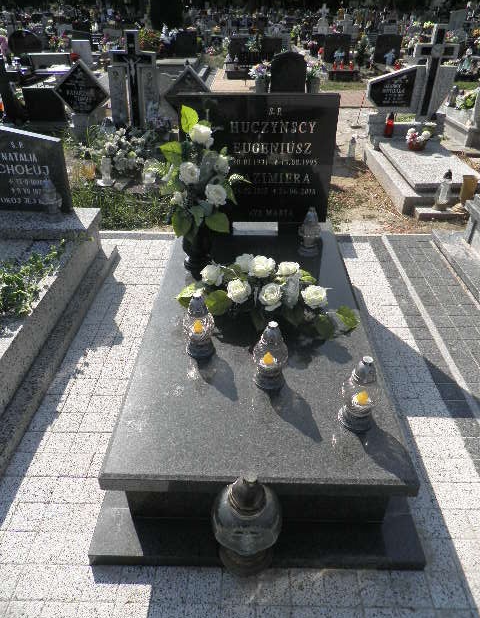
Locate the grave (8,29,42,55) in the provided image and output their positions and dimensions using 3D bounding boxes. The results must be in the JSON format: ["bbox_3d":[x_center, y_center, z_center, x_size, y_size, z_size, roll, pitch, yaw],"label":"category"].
[{"bbox_3d":[-4.655,-5.793,9.665,0.745,0.504,0.080,1,35,1],"label":"grave"}]

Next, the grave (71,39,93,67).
[{"bbox_3d":[-2.982,-4.848,8.494,0.360,0.530,0.140,1,35,1],"label":"grave"}]

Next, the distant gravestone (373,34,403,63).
[{"bbox_3d":[3.292,-5.796,9.904,0.641,0.587,0.080,1,35,1],"label":"distant gravestone"}]

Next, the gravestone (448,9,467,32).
[{"bbox_3d":[7.049,-9.198,14.223,0.500,0.720,0.160,1,35,1],"label":"gravestone"}]

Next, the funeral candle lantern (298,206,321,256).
[{"bbox_3d":[0.380,-0.413,2.334,0.117,0.254,0.117,1,35,1],"label":"funeral candle lantern"}]

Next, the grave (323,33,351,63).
[{"bbox_3d":[2.242,-5.924,10.139,0.600,0.600,0.150,1,35,1],"label":"grave"}]

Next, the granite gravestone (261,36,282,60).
[{"bbox_3d":[0.735,-5.999,10.256,0.500,0.480,0.140,1,35,1],"label":"granite gravestone"}]

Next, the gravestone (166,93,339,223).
[{"bbox_3d":[0.091,-0.812,2.454,0.822,0.683,0.073,1,35,1],"label":"gravestone"}]

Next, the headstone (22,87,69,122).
[{"bbox_3d":[-2.372,-2.487,5.428,0.500,0.440,0.150,1,35,1],"label":"headstone"}]

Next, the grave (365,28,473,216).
[{"bbox_3d":[1.745,-1.745,3.957,0.840,1.240,1.600,1,35,1],"label":"grave"}]

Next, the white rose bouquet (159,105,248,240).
[{"bbox_3d":[-0.144,-0.559,1.866,0.340,0.530,0.260,1,35,1],"label":"white rose bouquet"}]

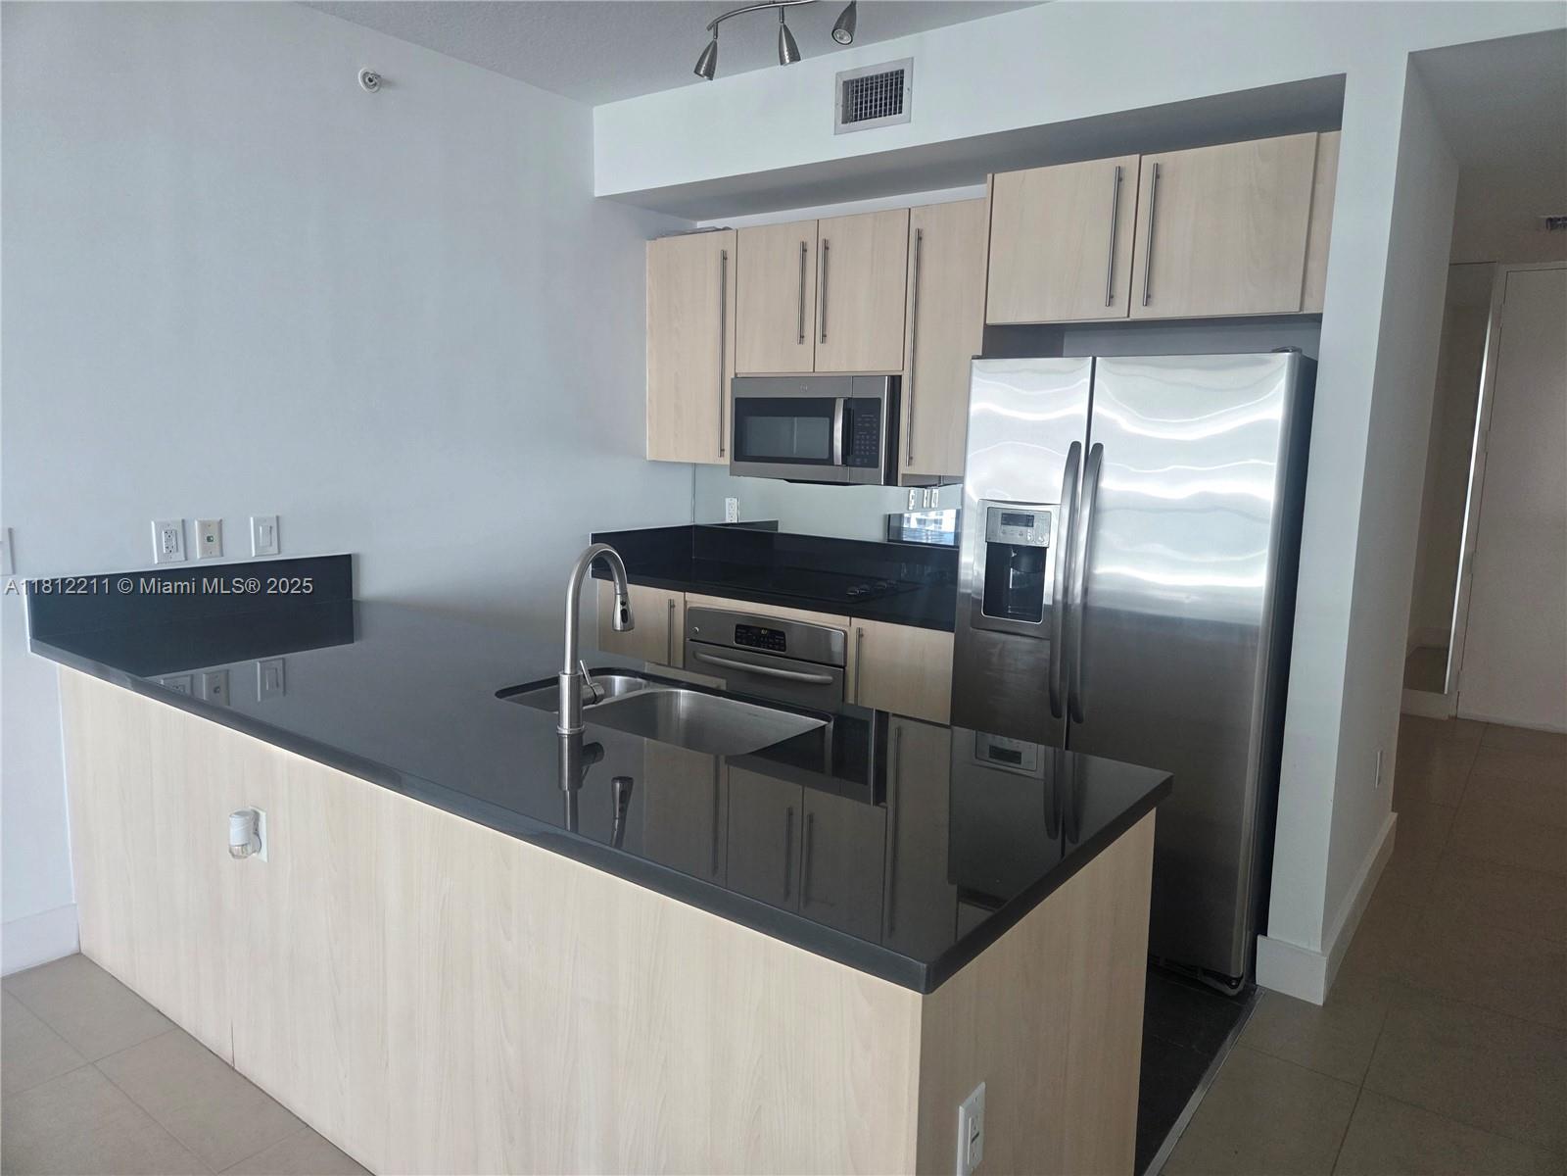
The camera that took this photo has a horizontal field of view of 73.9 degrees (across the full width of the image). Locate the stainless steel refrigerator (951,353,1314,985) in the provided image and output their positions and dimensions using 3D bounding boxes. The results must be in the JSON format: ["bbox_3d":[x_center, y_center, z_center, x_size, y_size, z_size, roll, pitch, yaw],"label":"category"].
[{"bbox_3d":[1.104,0.180,3.308,0.911,1.762,0.741,8,10,36],"label":"stainless steel refrigerator"}]

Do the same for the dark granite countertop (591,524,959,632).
[{"bbox_3d":[0.077,-0.074,4.142,1.741,0.192,0.636,8,10,36],"label":"dark granite countertop"}]

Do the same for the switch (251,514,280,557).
[{"bbox_3d":[-1.627,-0.162,3.272,0.010,0.124,0.085,8,10,36],"label":"switch"}]

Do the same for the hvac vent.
[{"bbox_3d":[0.291,-1.607,3.411,0.292,0.198,0.020,8,10,36],"label":"hvac vent"}]

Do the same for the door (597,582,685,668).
[{"bbox_3d":[-0.592,0.376,4.261,0.480,0.755,0.025,8,10,36],"label":"door"}]

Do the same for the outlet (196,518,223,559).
[{"bbox_3d":[-1.729,-0.147,3.137,0.008,0.115,0.073,8,10,36],"label":"outlet"}]

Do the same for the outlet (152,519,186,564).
[{"bbox_3d":[-1.795,-0.136,3.047,0.009,0.124,0.085,8,10,36],"label":"outlet"}]

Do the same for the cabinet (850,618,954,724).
[{"bbox_3d":[0.398,0.499,3.590,0.424,0.750,0.050,8,10,36],"label":"cabinet"}]

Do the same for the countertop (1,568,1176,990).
[{"bbox_3d":[-0.650,0.179,2.346,2.738,0.198,0.923,8,10,36],"label":"countertop"}]

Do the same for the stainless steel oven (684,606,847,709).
[{"bbox_3d":[0.060,0.443,4.144,0.759,0.715,0.600,8,10,36],"label":"stainless steel oven"}]

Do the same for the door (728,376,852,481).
[{"bbox_3d":[0.021,-0.616,4.029,0.579,0.392,0.065,8,10,36],"label":"door"}]

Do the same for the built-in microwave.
[{"bbox_3d":[0.196,-0.634,4.183,0.748,0.405,0.420,8,10,36],"label":"built-in microwave"}]

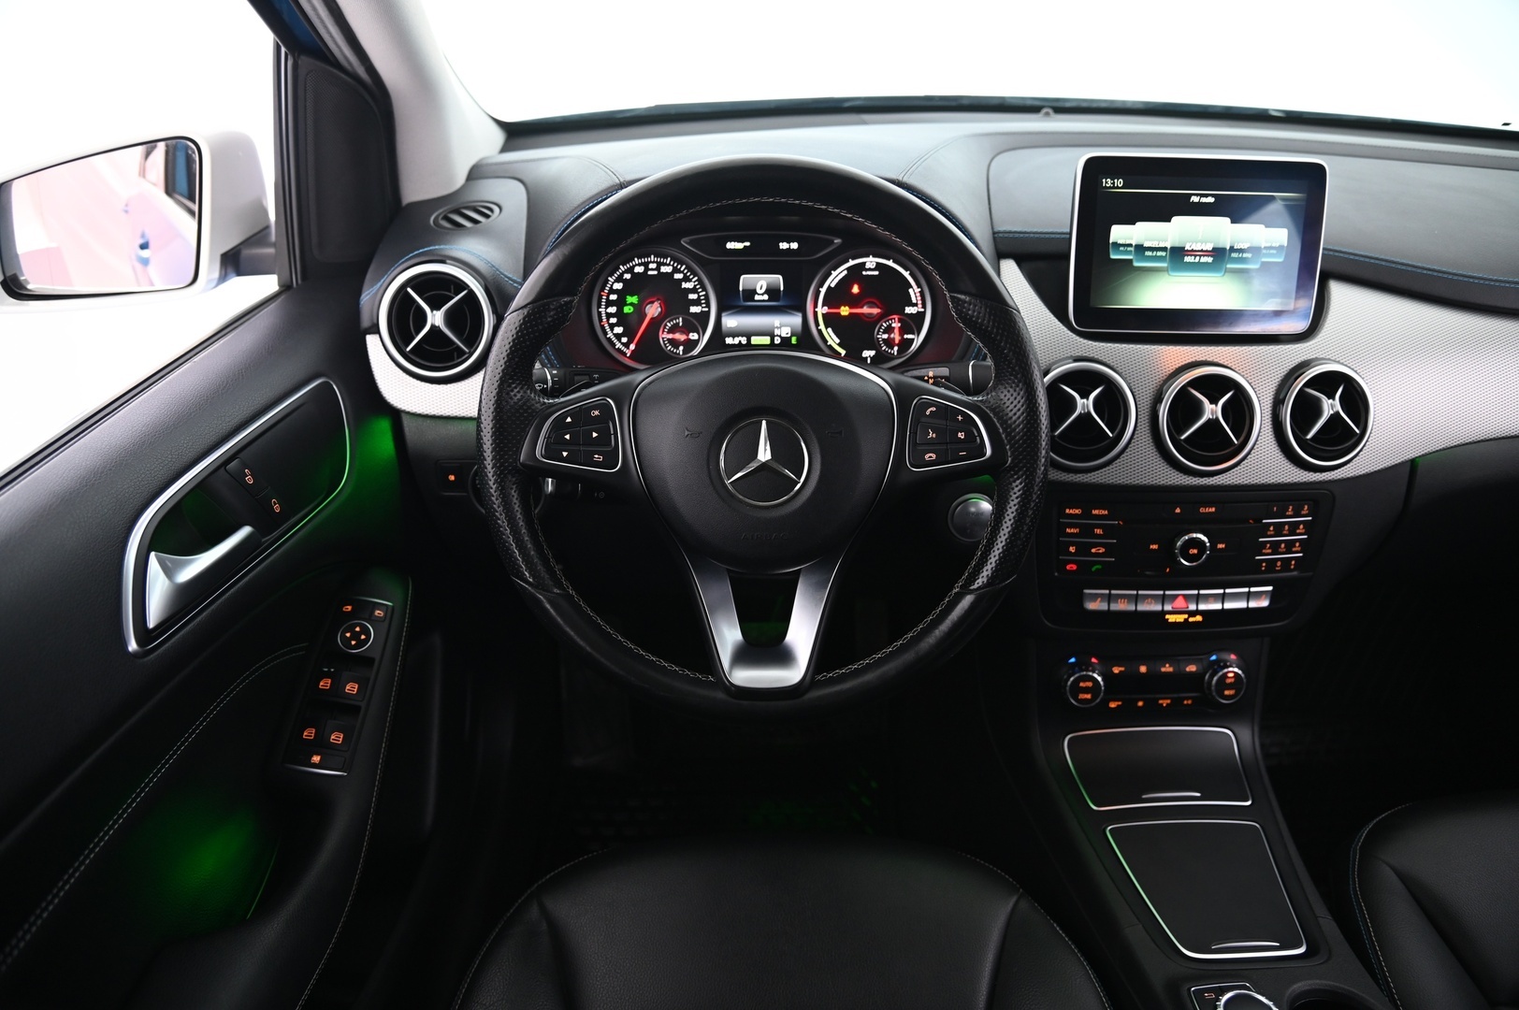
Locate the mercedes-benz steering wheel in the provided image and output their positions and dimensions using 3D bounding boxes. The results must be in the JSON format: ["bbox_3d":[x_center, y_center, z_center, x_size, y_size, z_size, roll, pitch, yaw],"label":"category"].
[{"bbox_3d":[0.003,-0.042,0.682,0.373,0.366,0.085,0,5,0],"label":"mercedes-benz steering wheel"}]

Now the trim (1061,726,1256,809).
[{"bbox_3d":[0.365,0.238,0.920,0.156,0.020,0.079,-1,52,-3],"label":"trim"}]

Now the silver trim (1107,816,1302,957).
[{"bbox_3d":[0.370,0.312,0.826,0.136,0.014,0.128,-1,33,-3],"label":"silver trim"}]

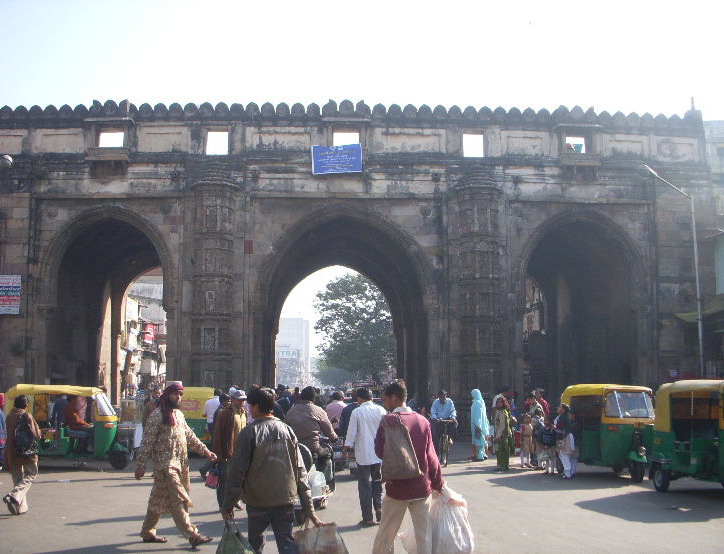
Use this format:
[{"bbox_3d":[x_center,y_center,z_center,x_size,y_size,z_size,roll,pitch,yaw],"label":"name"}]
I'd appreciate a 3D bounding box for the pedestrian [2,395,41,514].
[{"bbox_3d":[-4.644,2.383,10.980,0.460,1.565,0.400,-3,-8,22],"label":"pedestrian"}]

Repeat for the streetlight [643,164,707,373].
[{"bbox_3d":[8.873,0.821,22.828,1.756,7.921,0.250,3,-9,-21],"label":"streetlight"}]

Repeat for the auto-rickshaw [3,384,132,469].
[{"bbox_3d":[-6.039,3.105,16.852,2.580,1.720,1.300,-1,-8,8],"label":"auto-rickshaw"}]

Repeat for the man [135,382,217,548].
[{"bbox_3d":[-1.972,1.960,8.569,0.780,1.676,0.520,-4,-9,25],"label":"man"}]

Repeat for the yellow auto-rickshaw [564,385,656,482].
[{"bbox_3d":[4.740,2.900,15.345,1.300,1.710,2.630,2,-8,-13],"label":"yellow auto-rickshaw"}]

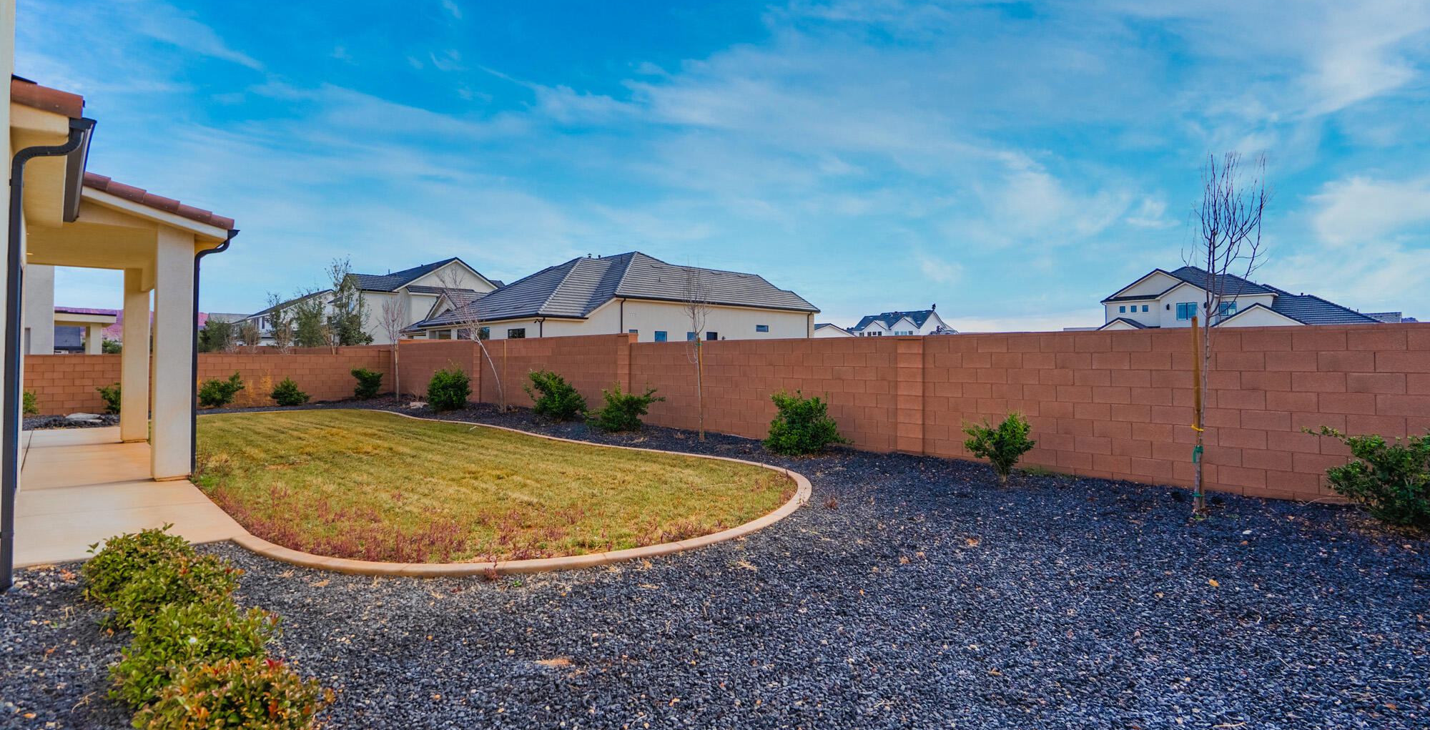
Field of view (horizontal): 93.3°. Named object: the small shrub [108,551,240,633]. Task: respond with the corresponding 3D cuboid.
[{"bbox_3d":[-2.950,1.235,3.690,0.590,0.420,0.590,0,1,-39],"label":"small shrub"}]

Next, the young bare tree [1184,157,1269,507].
[{"bbox_3d":[4.905,-0.322,6.480,0.720,3.443,0.720,0,1,37],"label":"young bare tree"}]

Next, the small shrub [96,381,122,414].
[{"bbox_3d":[-16.750,0.910,18.950,0.950,0.950,0.920,0,1,-41],"label":"small shrub"}]

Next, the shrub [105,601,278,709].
[{"bbox_3d":[-2.251,1.253,2.942,0.580,0.396,0.580,-1,1,-38],"label":"shrub"}]

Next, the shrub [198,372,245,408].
[{"bbox_3d":[-15.059,0.766,20.607,1.128,1.122,0.959,-1,1,-36],"label":"shrub"}]

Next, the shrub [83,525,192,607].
[{"bbox_3d":[-3.500,1.210,4.120,0.530,0.440,0.530,0,1,-40],"label":"shrub"}]

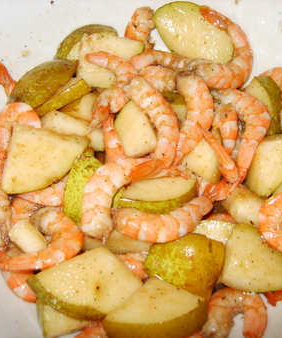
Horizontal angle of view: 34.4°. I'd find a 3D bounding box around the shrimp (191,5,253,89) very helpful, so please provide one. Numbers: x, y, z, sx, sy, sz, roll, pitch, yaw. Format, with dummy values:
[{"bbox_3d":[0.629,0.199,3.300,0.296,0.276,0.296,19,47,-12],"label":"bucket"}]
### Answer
[{"bbox_3d":[0.057,-0.085,0.315,0.040,0.017,0.061,7,65,3],"label":"shrimp"}]

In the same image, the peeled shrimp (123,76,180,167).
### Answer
[{"bbox_3d":[0.007,-0.032,0.284,0.025,0.018,0.066,-28,68,-12],"label":"peeled shrimp"}]

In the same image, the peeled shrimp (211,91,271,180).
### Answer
[{"bbox_3d":[0.064,-0.021,0.288,0.034,0.017,0.057,-2,65,-1],"label":"peeled shrimp"}]

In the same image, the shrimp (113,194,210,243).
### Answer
[{"bbox_3d":[0.013,0.029,0.253,0.057,0.017,0.022,-8,65,-4],"label":"shrimp"}]

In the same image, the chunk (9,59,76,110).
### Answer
[{"bbox_3d":[-0.067,-0.057,0.309,0.048,0.022,0.027,-28,67,-12],"label":"chunk"}]

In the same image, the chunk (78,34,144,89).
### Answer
[{"bbox_3d":[-0.021,-0.074,0.315,0.043,0.020,0.034,6,65,3],"label":"chunk"}]

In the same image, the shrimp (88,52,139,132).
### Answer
[{"bbox_3d":[-0.019,-0.051,0.296,0.035,0.018,0.057,0,65,0],"label":"shrimp"}]

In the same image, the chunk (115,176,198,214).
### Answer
[{"bbox_3d":[0.009,0.016,0.271,0.048,0.019,0.024,-2,65,-1],"label":"chunk"}]

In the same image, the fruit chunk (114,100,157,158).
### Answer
[{"bbox_3d":[-0.004,-0.025,0.291,0.025,0.018,0.037,-12,65,-5],"label":"fruit chunk"}]

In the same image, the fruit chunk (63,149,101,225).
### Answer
[{"bbox_3d":[-0.030,0.010,0.274,0.032,0.024,0.047,0,65,0],"label":"fruit chunk"}]

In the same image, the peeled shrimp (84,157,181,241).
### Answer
[{"bbox_3d":[-0.010,0.009,0.259,0.033,0.018,0.066,41,71,17],"label":"peeled shrimp"}]

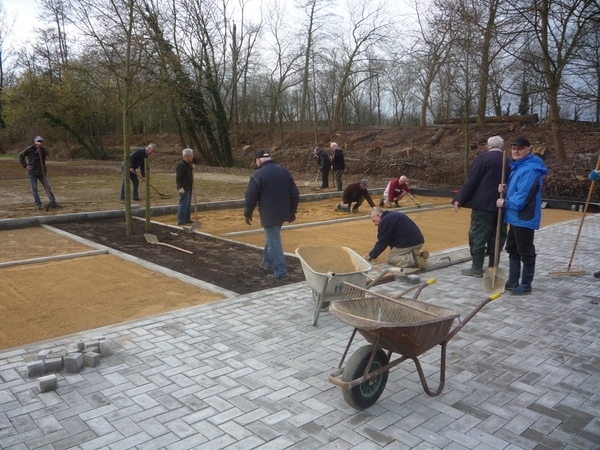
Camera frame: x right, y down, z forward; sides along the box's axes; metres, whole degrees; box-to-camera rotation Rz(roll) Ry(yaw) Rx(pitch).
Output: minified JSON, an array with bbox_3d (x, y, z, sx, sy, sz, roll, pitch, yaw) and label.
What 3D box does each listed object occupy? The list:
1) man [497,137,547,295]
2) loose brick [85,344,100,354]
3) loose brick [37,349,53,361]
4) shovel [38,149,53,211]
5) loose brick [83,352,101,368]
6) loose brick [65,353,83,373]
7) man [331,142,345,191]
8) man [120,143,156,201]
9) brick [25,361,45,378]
[{"bbox_3d":[2.447,-0.089,5.723,0.467,1.712,0.507,1,8,0],"label":"man"},{"bbox_3d":[-1.550,0.956,3.866,0.090,0.075,0.105,0,8,-3],"label":"loose brick"},{"bbox_3d":[-1.860,0.961,3.791,0.072,0.080,0.107,0,8,-5],"label":"loose brick"},{"bbox_3d":[-5.903,-1.087,12.028,0.183,1.522,0.244,-11,7,-4],"label":"shovel"},{"bbox_3d":[-1.506,0.969,3.764,0.105,0.078,0.070,5,9,28],"label":"loose brick"},{"bbox_3d":[-1.599,0.975,3.684,0.079,0.102,0.094,0,8,-2],"label":"loose brick"},{"bbox_3d":[1.278,-1.924,17.359,0.487,1.626,0.487,-1,8,-12],"label":"man"},{"bbox_3d":[-4.395,-1.435,14.154,0.913,1.575,0.528,-2,8,-16],"label":"man"},{"bbox_3d":[-1.823,0.987,3.586,0.105,0.088,0.068,-5,10,-36],"label":"brick"}]

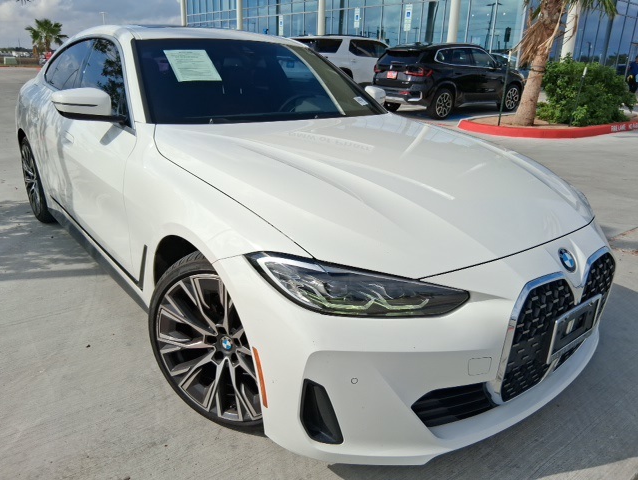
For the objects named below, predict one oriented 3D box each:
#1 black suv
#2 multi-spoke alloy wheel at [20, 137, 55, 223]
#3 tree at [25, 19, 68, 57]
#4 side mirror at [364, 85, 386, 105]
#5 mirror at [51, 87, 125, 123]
[{"bbox_3d":[3.388,-4.079,12.202,4.500,1.640,1.850,-14,25,-34],"label":"black suv"},{"bbox_3d":[-2.135,-0.470,3.758,0.250,0.670,0.670,-15,26,-37],"label":"multi-spoke alloy wheel"},{"bbox_3d":[-28.642,-20.425,49.670,4.000,4.700,4.000,-15,26,-37],"label":"tree"},{"bbox_3d":[0.353,-0.995,3.264,0.235,0.150,0.180,-15,26,-37],"label":"side mirror"},{"bbox_3d":[-1.062,-0.604,2.161,0.235,0.150,0.180,-15,26,-37],"label":"mirror"}]

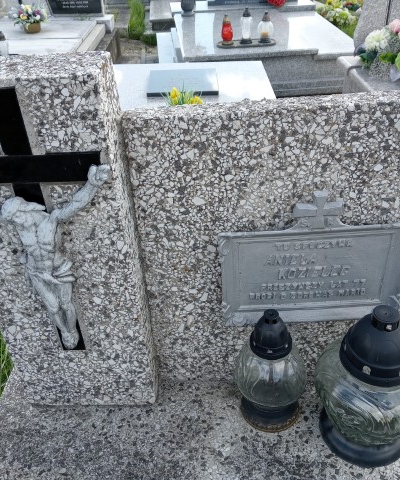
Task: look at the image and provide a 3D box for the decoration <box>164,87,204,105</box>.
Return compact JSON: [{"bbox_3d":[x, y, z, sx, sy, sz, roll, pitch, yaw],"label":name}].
[{"bbox_3d":[-0.086,-0.703,2.560,0.180,0.136,0.130,-1,34,3],"label":"decoration"}]

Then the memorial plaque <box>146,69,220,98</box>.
[{"bbox_3d":[-0.096,-0.912,3.004,0.400,0.026,0.350,1,38,7],"label":"memorial plaque"}]

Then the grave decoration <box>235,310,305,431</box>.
[{"bbox_3d":[0.142,0.244,1.021,0.143,0.266,0.143,-3,34,3],"label":"grave decoration"}]

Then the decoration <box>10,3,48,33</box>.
[{"bbox_3d":[-1.509,-1.965,4.555,0.304,0.206,0.264,-1,34,3],"label":"decoration"}]

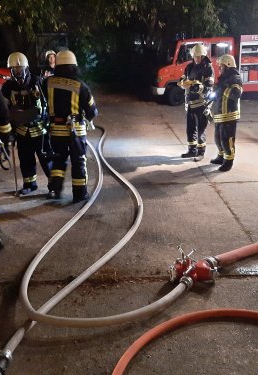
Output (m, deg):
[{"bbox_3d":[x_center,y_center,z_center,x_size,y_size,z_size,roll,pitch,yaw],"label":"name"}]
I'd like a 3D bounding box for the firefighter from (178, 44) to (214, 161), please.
[{"bbox_3d":[1.240,-1.511,6.780,0.570,1.930,0.500,9,21,28],"label":"firefighter"}]

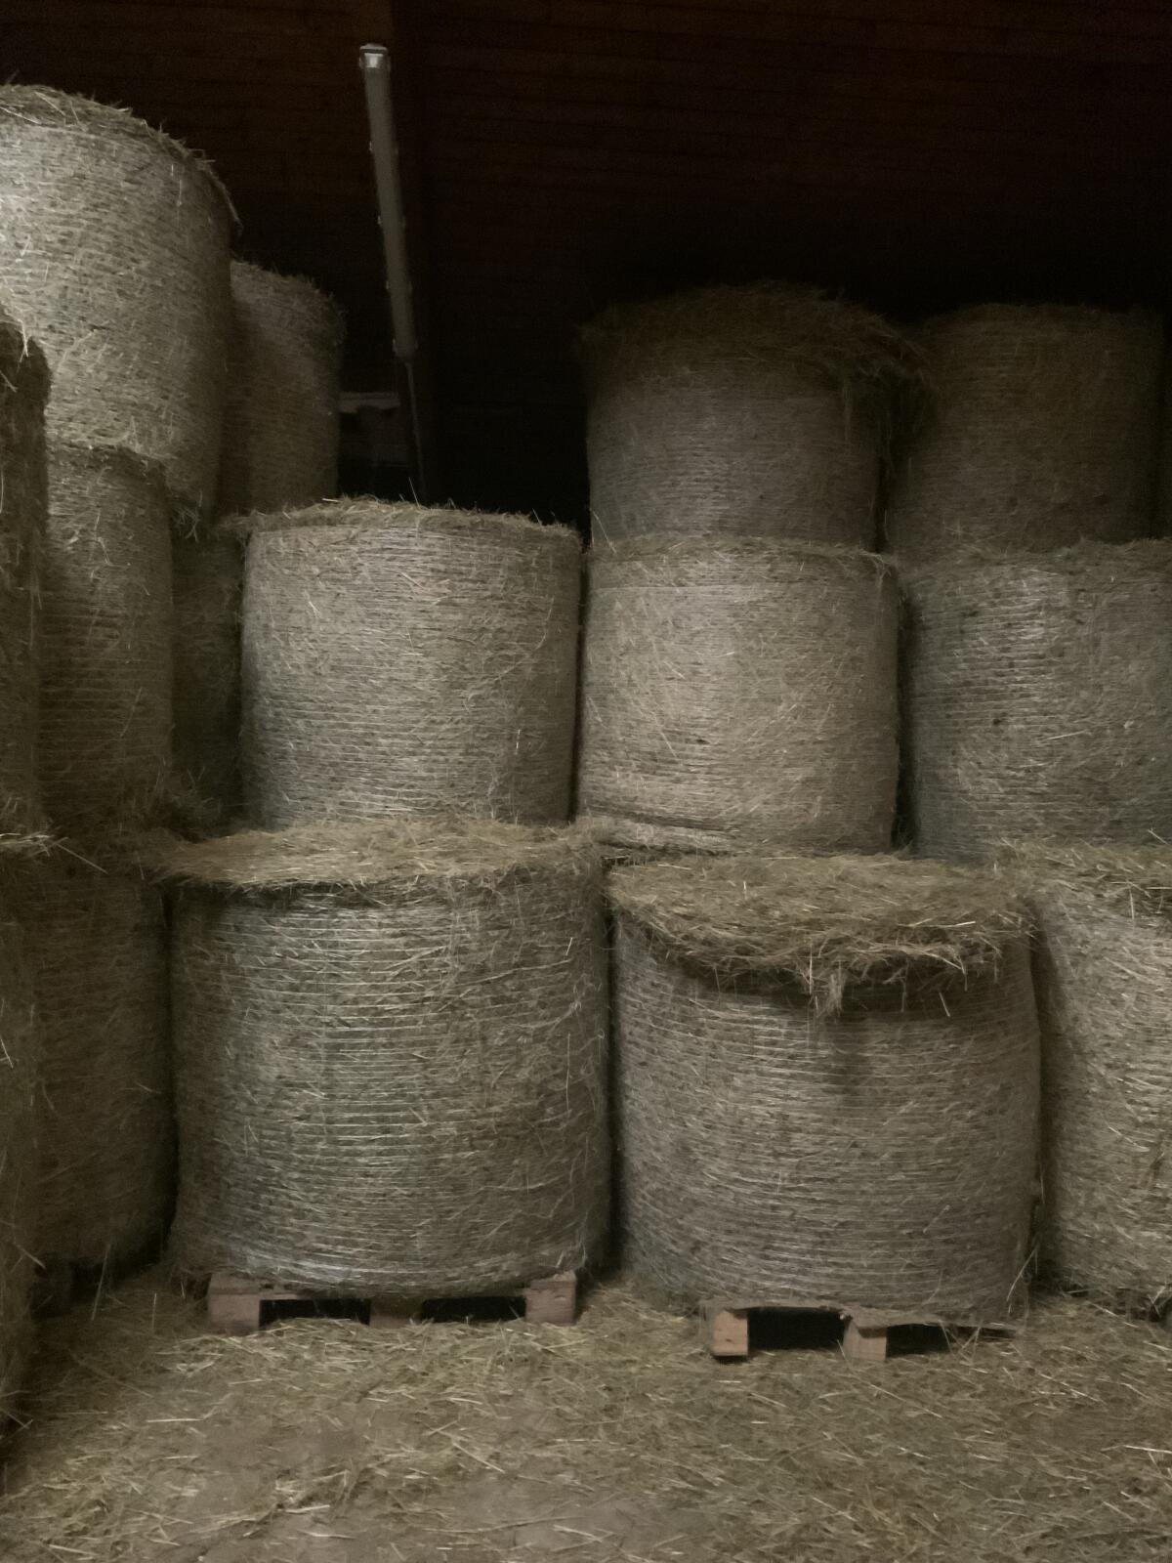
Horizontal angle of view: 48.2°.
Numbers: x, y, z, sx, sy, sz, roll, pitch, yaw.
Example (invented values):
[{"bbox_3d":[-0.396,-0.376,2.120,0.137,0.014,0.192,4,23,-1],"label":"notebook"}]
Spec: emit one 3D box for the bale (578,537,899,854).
[{"bbox_3d":[0.697,-0.361,6.014,1.453,1.219,1.453,0,3,7],"label":"bale"}]

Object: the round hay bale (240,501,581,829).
[{"bbox_3d":[-0.761,-0.464,5.685,1.443,1.190,1.443,0,3,-8],"label":"round hay bale"}]

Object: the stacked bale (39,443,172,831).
[{"bbox_3d":[-2.117,-0.453,4.264,1.462,1.170,1.462,-2,4,-26],"label":"stacked bale"}]

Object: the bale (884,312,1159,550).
[{"bbox_3d":[2.296,-1.716,6.858,1.365,1.180,1.365,1,3,18],"label":"bale"}]

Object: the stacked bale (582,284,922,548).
[{"bbox_3d":[0.762,-1.677,6.503,1.492,1.160,1.492,0,3,7],"label":"stacked bale"}]

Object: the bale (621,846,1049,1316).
[{"bbox_3d":[0.754,0.873,4.289,1.375,1.131,1.375,1,3,10],"label":"bale"}]

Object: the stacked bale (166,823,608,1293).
[{"bbox_3d":[-0.644,0.826,4.442,1.453,1.190,1.453,0,3,-8],"label":"stacked bale"}]

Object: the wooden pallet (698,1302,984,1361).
[{"bbox_3d":[0.790,1.496,4.185,0.819,0.144,1.102,0,3,5],"label":"wooden pallet"}]

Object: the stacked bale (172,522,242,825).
[{"bbox_3d":[-2.047,-0.531,6.171,1.462,1.190,1.462,-1,3,-18],"label":"stacked bale"}]

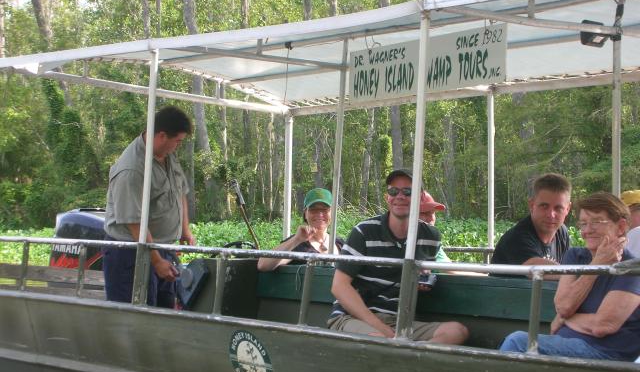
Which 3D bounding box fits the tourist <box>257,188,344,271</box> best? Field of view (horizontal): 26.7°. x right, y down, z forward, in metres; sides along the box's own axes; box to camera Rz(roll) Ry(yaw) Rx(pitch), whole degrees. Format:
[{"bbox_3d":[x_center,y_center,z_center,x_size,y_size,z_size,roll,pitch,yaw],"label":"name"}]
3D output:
[{"bbox_3d":[-0.035,0.610,7.400,0.580,1.200,0.680,2,-1,-19],"label":"tourist"}]

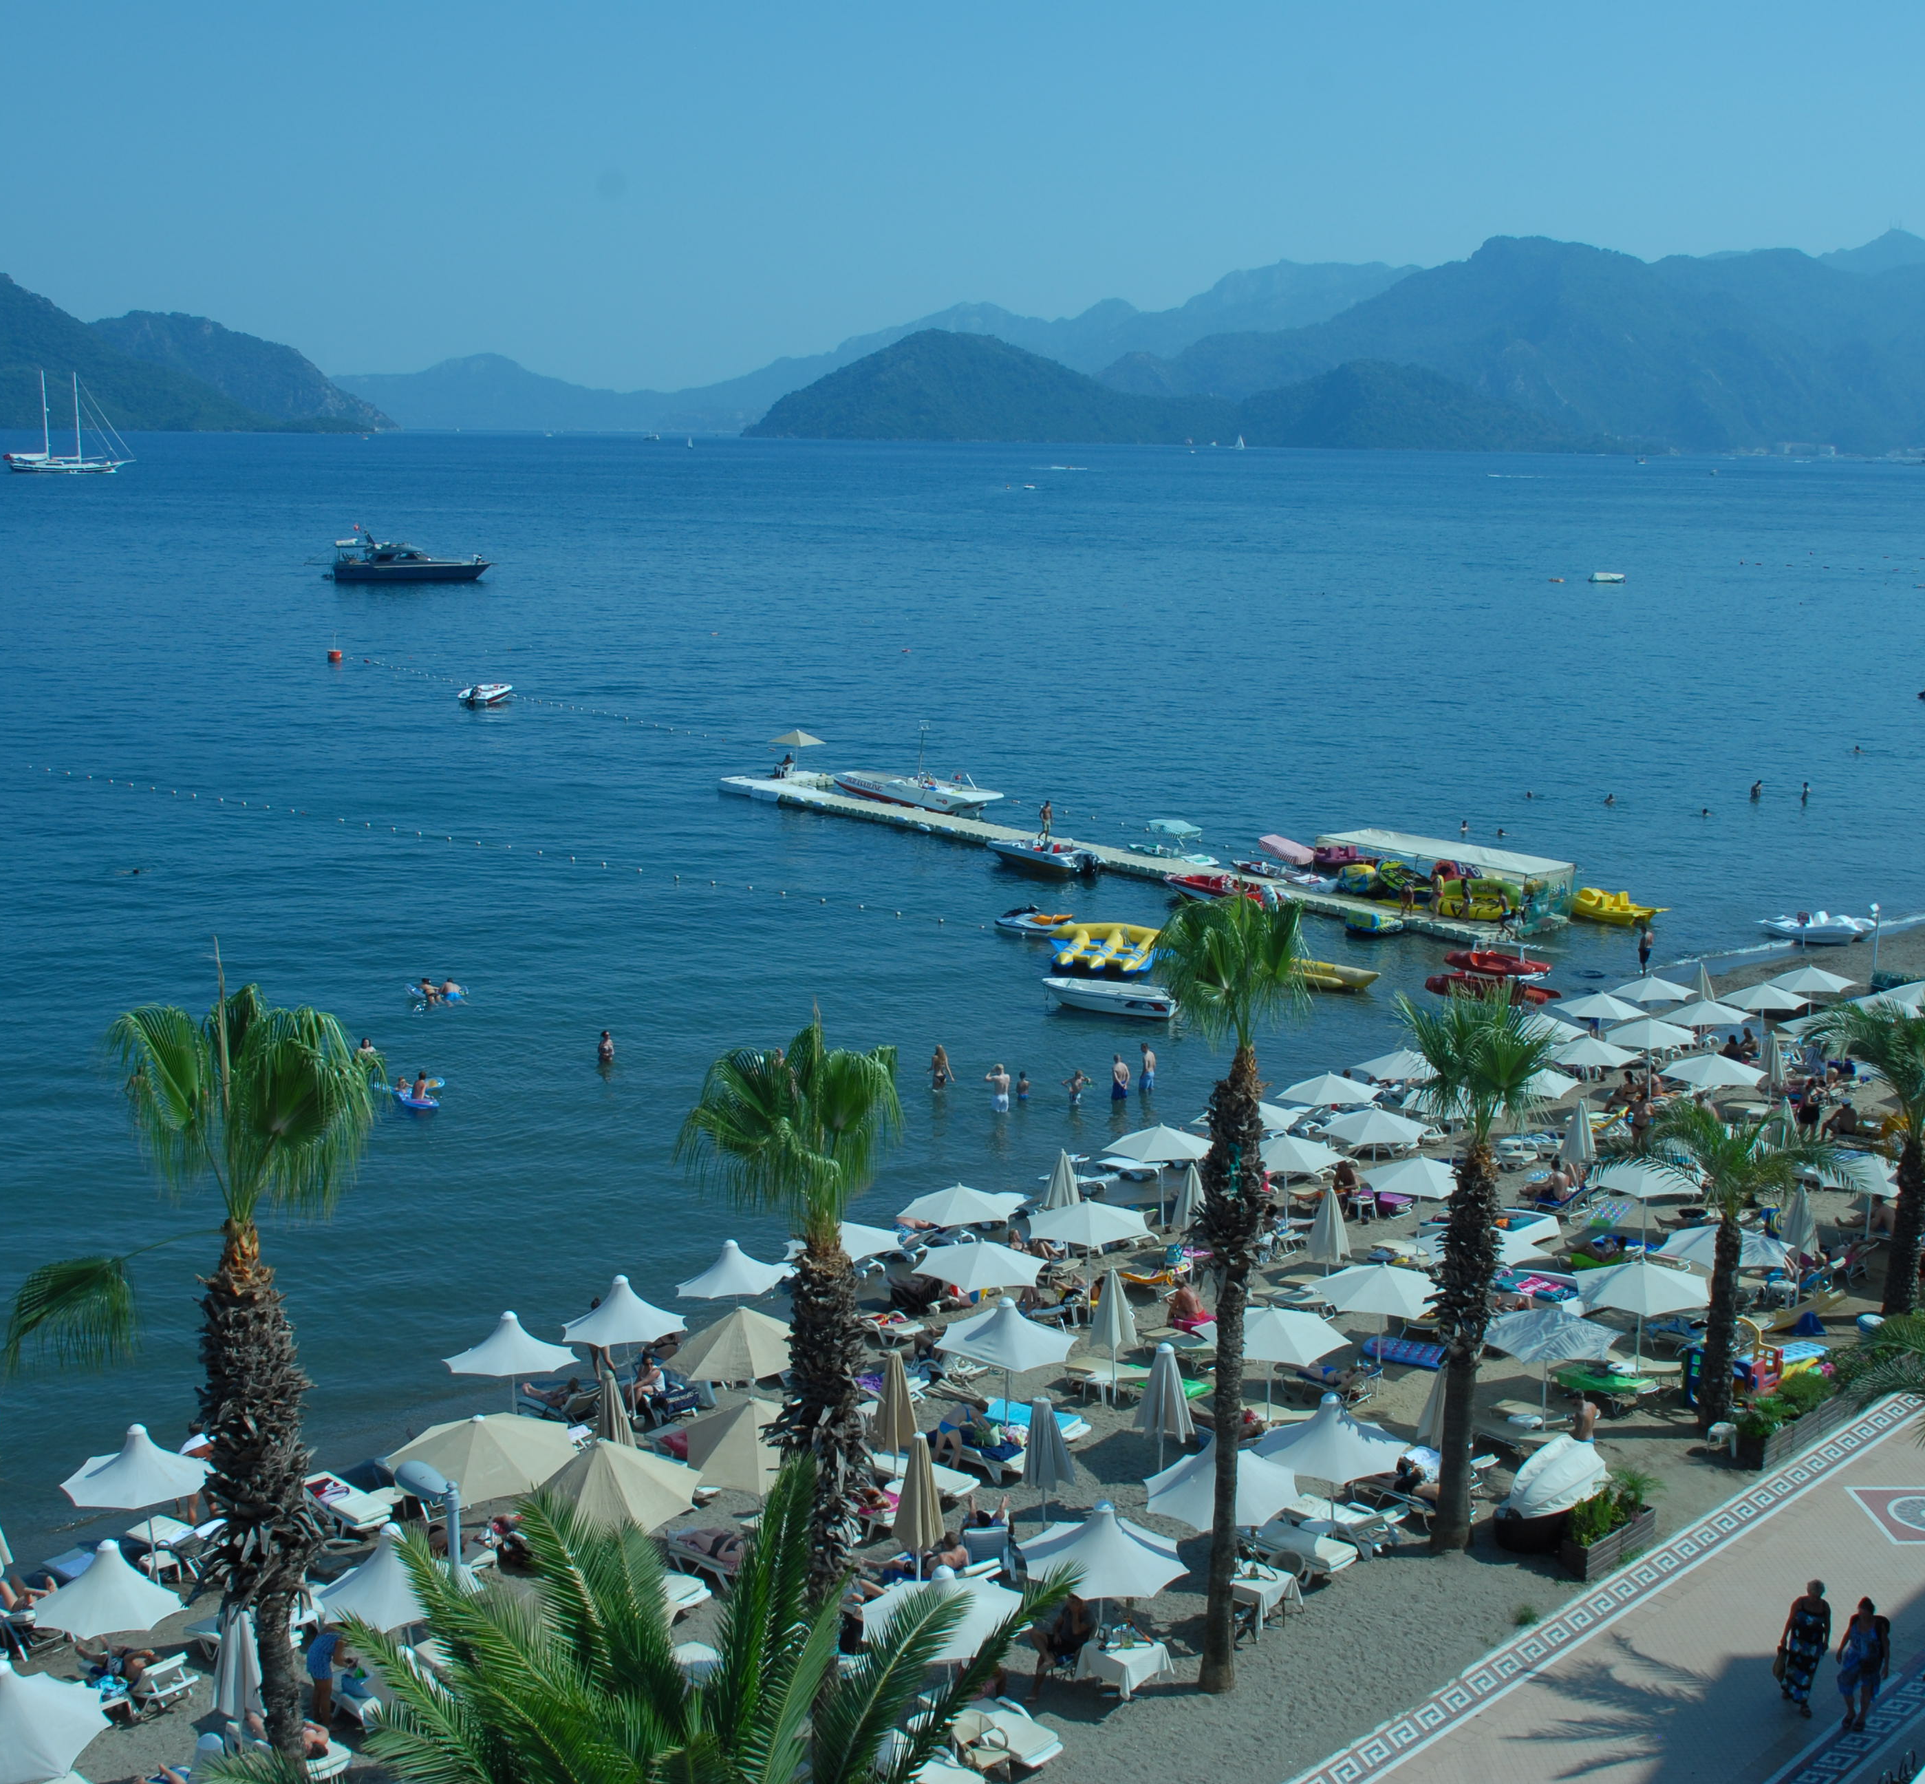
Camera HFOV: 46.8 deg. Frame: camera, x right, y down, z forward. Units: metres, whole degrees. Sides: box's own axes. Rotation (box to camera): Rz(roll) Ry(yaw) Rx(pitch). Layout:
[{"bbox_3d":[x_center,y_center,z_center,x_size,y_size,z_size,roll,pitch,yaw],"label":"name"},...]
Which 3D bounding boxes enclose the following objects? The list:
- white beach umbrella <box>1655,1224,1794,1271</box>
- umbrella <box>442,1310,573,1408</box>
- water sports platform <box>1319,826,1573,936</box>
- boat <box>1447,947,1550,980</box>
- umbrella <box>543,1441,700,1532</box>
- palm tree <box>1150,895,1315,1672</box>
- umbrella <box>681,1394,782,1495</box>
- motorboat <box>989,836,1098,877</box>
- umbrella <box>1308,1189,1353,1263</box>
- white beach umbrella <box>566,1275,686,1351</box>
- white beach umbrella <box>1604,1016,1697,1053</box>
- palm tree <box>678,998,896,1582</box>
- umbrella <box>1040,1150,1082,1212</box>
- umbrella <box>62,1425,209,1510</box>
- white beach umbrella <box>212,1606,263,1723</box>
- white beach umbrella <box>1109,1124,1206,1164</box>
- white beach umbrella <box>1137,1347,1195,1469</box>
[{"bbox_3d":[13.247,6.850,38.893,2.400,2.350,2.400,5,12,20],"label":"white beach umbrella"},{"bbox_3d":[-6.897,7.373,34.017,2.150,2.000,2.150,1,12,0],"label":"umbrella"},{"bbox_3d":[17.058,-0.264,78.915,8.200,2.500,3.300,10,15,38],"label":"water sports platform"},{"bbox_3d":[15.229,2.069,63.157,3.000,0.420,0.800,5,12,18],"label":"boat"},{"bbox_3d":[-5.009,8.750,30.952,2.750,2.400,2.750,-1,12,-9],"label":"umbrella"},{"bbox_3d":[3.164,4.931,26.549,1.950,10.000,1.950,1,12,0],"label":"palm tree"},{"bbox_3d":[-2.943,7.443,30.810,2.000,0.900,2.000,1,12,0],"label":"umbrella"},{"bbox_3d":[3.018,-1.253,85.196,4.900,1.300,1.950,9,14,34],"label":"motorboat"},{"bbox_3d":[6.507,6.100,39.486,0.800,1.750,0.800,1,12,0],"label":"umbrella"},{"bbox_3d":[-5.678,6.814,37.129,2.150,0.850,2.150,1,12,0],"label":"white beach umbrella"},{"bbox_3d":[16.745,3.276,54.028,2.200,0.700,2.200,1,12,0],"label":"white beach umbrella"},{"bbox_3d":[-1.721,6.006,22.859,2.300,9.800,2.300,0,12,-4],"label":"palm tree"},{"bbox_3d":[2.050,6.411,45.346,0.750,2.400,0.750,2,12,3],"label":"umbrella"},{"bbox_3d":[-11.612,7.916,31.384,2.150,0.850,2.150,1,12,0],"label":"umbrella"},{"bbox_3d":[-8.501,9.544,26.234,0.750,2.450,0.750,-3,12,-19],"label":"white beach umbrella"},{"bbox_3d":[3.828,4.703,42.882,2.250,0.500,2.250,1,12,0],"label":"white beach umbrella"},{"bbox_3d":[3.023,7.699,33.201,0.845,2.032,0.845,1,12,0],"label":"white beach umbrella"}]

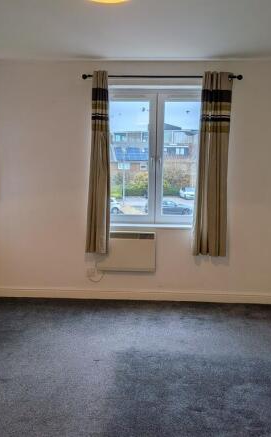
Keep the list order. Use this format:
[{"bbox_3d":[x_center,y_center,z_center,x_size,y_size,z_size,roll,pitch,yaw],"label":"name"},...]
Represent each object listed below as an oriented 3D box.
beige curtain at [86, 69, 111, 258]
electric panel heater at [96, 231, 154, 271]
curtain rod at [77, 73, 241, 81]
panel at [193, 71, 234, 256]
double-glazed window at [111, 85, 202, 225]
[{"bbox_3d":[-0.373,-0.522,3.955,0.233,1.767,0.130,1,7,2],"label":"beige curtain"},{"bbox_3d":[-0.092,0.331,4.105,0.600,0.398,0.095,1,7,2],"label":"electric panel heater"},{"bbox_3d":[0.248,-1.340,3.834,1.531,0.055,0.056,1,7,2],"label":"curtain rod"},{"bbox_3d":[0.756,-0.500,3.910,0.327,1.769,0.140,1,7,2],"label":"panel"},{"bbox_3d":[0.222,-0.631,4.219,1.200,1.390,0.070,1,7,2],"label":"double-glazed window"}]

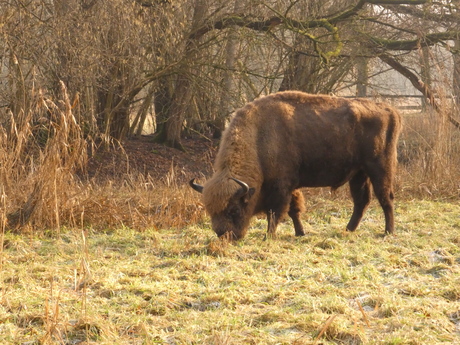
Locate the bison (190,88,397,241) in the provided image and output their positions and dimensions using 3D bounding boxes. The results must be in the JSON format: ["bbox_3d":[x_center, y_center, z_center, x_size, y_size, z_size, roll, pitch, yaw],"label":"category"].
[{"bbox_3d":[0.775,-0.090,22.500,2.500,1.700,0.870,0,2,-17],"label":"bison"}]

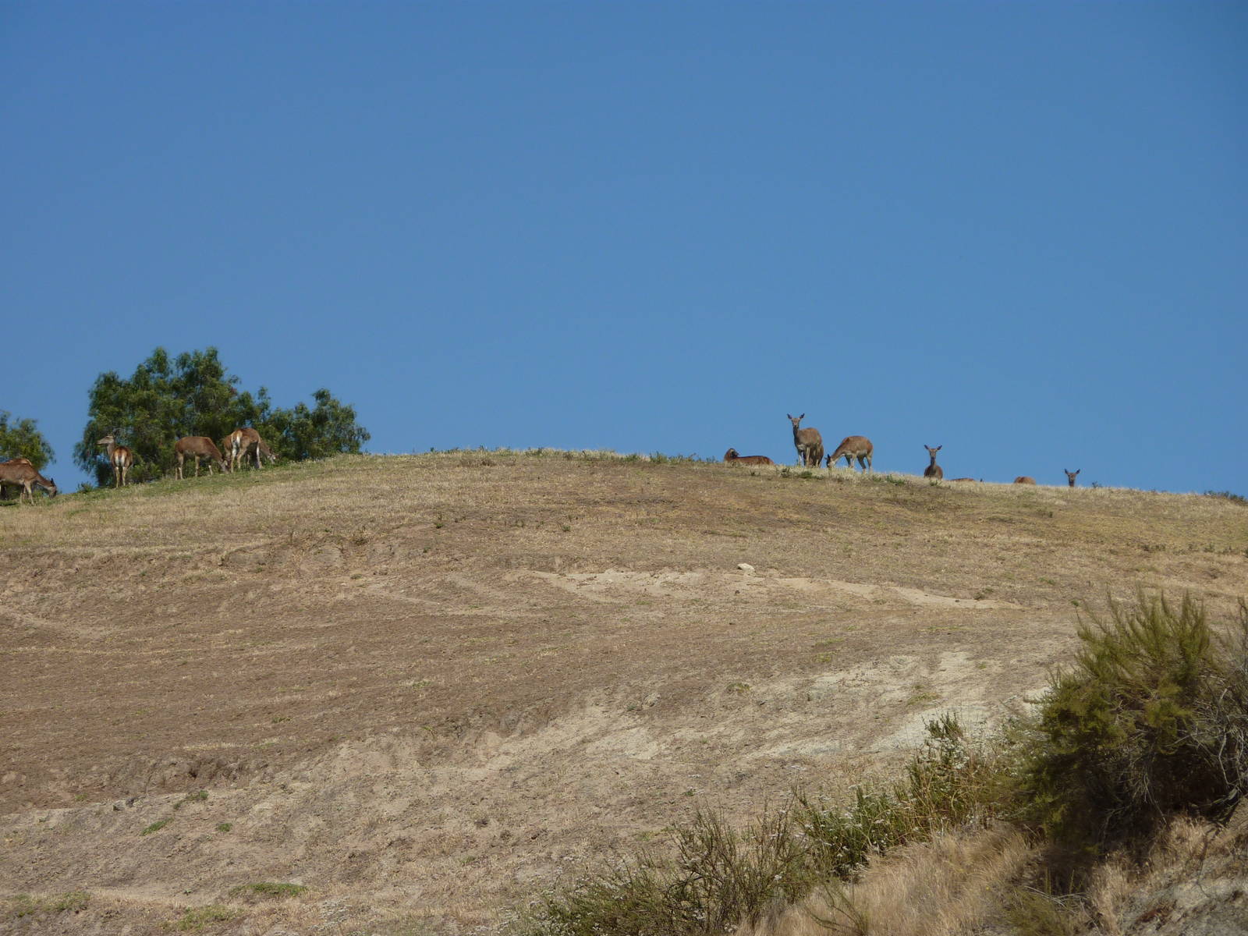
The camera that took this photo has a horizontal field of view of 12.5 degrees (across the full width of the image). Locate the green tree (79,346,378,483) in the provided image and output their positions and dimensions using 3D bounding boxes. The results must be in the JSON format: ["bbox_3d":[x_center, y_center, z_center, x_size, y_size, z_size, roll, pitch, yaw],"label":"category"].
[{"bbox_3d":[-11.650,-1.116,165.000,8.500,4.800,7.000,0,-6,0],"label":"green tree"}]

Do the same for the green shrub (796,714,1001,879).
[{"bbox_3d":[2.216,2.649,46.000,1.650,1.300,1.300,0,-6,0],"label":"green shrub"}]

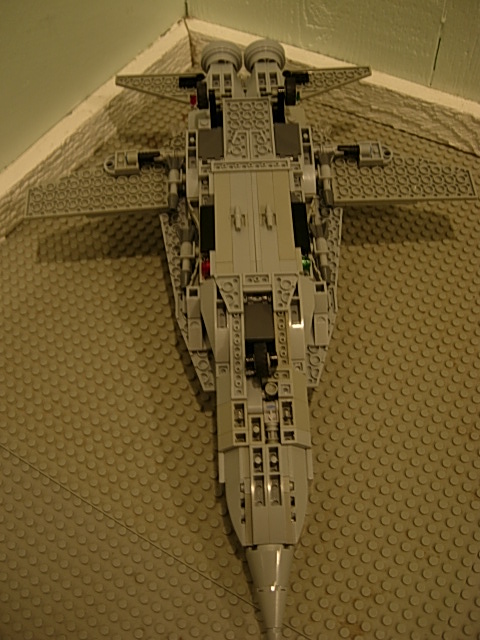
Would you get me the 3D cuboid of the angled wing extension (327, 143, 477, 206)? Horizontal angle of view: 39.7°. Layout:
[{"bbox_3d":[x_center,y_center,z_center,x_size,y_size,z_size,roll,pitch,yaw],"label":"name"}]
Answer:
[{"bbox_3d":[0.104,-0.100,0.440,0.100,0.017,0.048,-2,63,-3],"label":"angled wing extension"}]

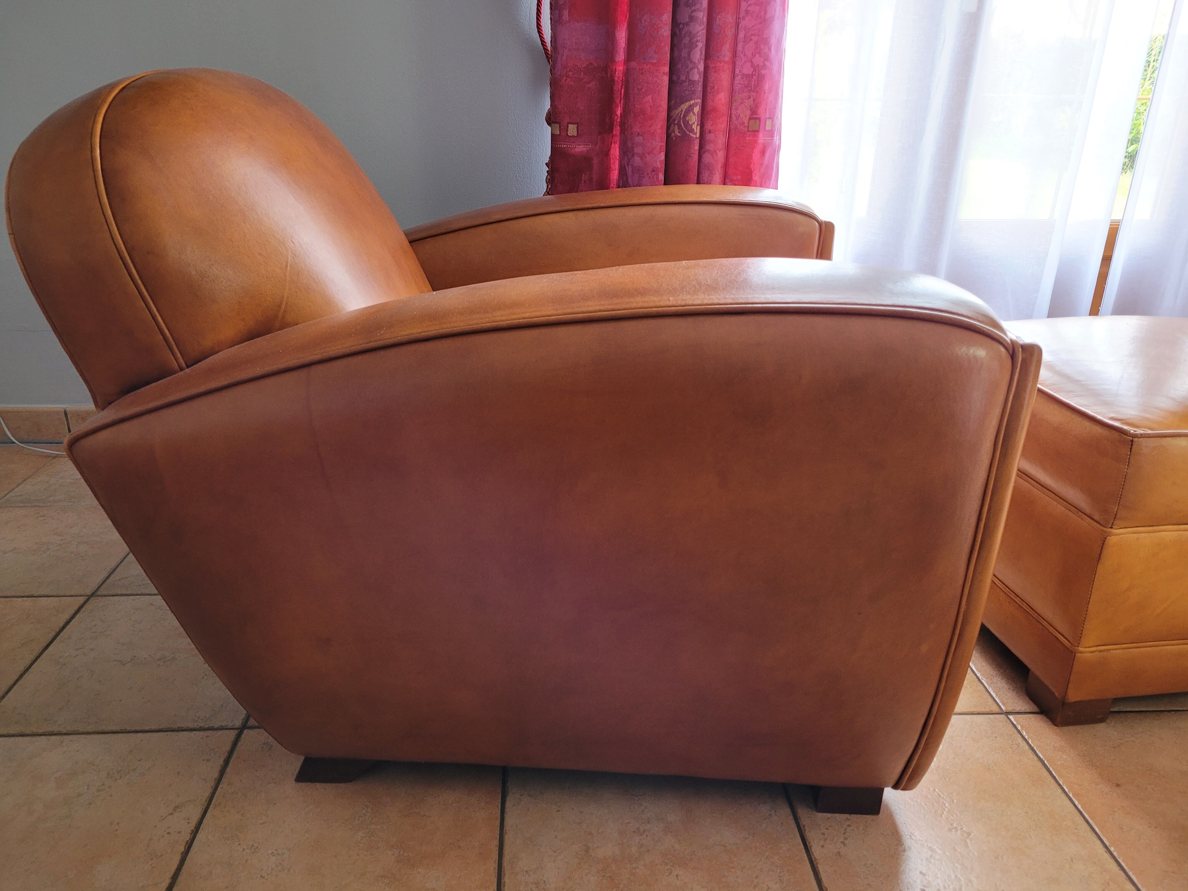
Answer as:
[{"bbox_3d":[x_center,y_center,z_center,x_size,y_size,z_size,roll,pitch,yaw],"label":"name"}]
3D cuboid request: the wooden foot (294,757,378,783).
[{"bbox_3d":[-0.298,0.359,1.054,0.090,0.044,0.068,2,21,2],"label":"wooden foot"}]

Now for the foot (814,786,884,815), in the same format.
[{"bbox_3d":[0.289,0.382,1.030,0.069,0.044,0.068,2,21,2],"label":"foot"}]

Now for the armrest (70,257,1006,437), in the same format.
[{"bbox_3d":[-0.068,-0.106,0.909,0.879,0.181,0.194,2,21,2],"label":"armrest"}]

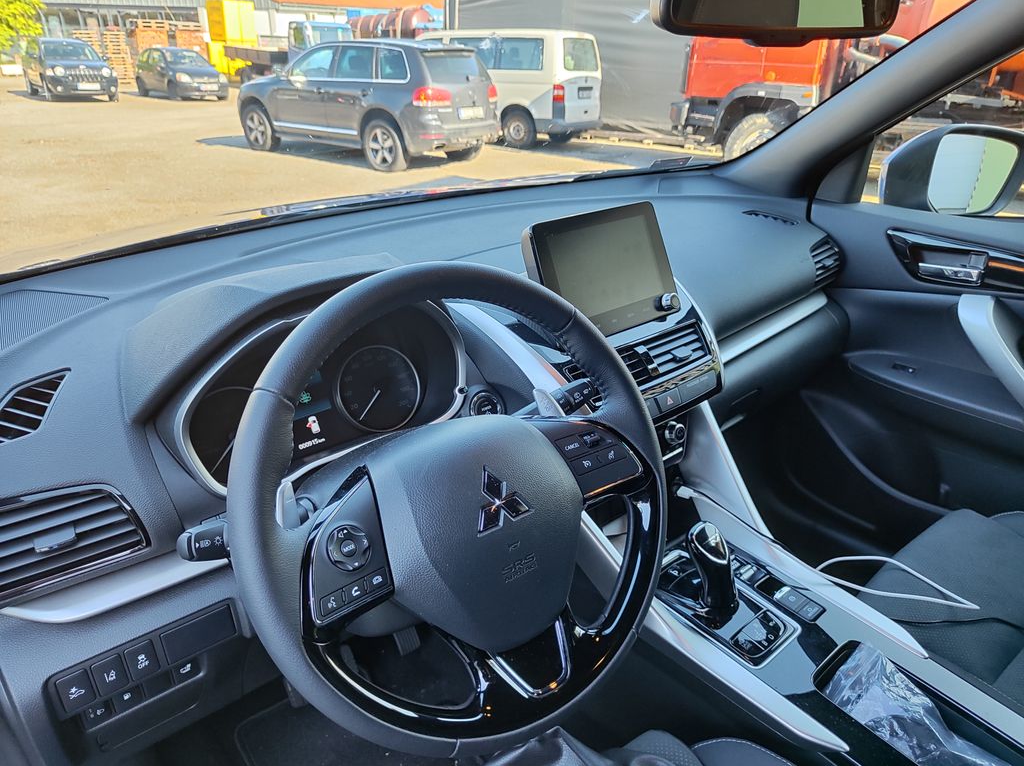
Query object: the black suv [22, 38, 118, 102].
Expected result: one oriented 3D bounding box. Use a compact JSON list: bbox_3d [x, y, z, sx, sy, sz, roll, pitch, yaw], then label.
[{"bbox_3d":[-13.050,-9.220,20.000,1.790,1.640,4.400,-20,33,-37],"label":"black suv"}]

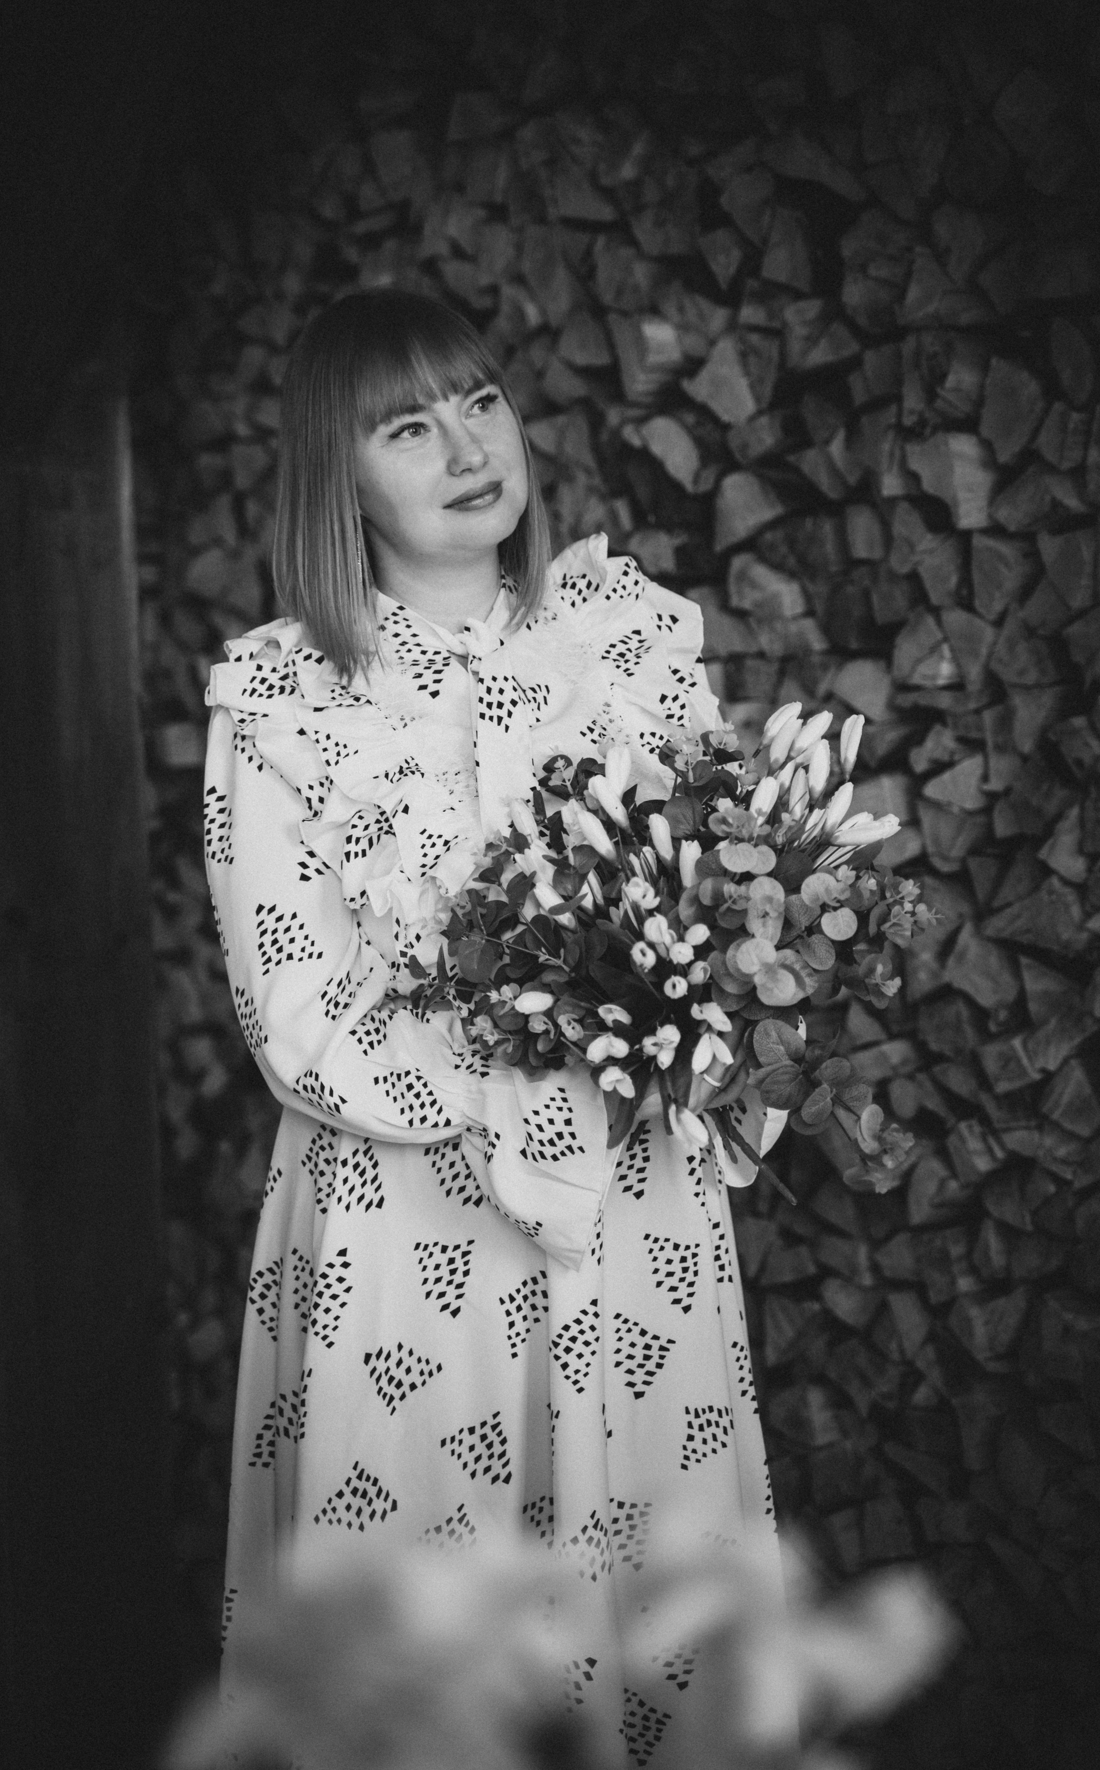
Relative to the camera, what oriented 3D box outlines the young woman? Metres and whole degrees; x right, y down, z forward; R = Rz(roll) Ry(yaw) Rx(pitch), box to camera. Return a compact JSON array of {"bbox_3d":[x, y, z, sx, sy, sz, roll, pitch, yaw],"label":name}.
[{"bbox_3d":[-0.050,0.355,2.940,0.500,1.660,0.420,-3,3,-20],"label":"young woman"}]

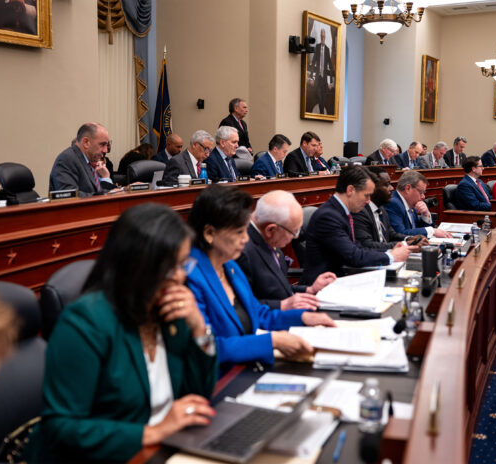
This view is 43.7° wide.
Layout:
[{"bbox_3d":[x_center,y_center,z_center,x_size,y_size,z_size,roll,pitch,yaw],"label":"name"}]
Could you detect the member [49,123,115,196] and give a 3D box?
[{"bbox_3d":[-1.004,-0.068,4.116,0.780,1.290,0.540,3,8,21],"label":"member"}]

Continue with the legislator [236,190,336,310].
[{"bbox_3d":[0.148,0.438,2.795,0.800,1.250,0.600,5,9,29],"label":"legislator"}]

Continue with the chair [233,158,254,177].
[{"bbox_3d":[0.024,-0.166,5.970,0.680,1.080,0.660,4,8,29],"label":"chair"}]

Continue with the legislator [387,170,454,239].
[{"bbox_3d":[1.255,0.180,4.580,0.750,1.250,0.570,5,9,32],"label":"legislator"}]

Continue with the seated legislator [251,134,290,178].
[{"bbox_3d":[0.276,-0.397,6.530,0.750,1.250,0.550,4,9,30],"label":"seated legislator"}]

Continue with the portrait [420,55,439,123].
[{"bbox_3d":[3.385,-2.691,11.600,0.080,1.230,0.940,6,10,34],"label":"portrait"}]

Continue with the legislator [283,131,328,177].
[{"bbox_3d":[0.582,-0.395,6.391,0.780,1.270,0.600,6,10,34],"label":"legislator"}]

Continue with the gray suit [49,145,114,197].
[{"bbox_3d":[-1.089,-0.239,4.117,0.480,0.680,0.500,3,8,21],"label":"gray suit"}]

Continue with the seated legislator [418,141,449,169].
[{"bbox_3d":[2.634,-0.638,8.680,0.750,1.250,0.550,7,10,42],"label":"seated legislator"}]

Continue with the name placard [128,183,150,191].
[{"bbox_3d":[-0.721,-0.299,4.150,0.035,0.050,0.220,4,9,28],"label":"name placard"}]

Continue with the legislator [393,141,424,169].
[{"bbox_3d":[1.991,-0.487,7.683,0.550,1.260,0.800,-6,10,-40],"label":"legislator"}]

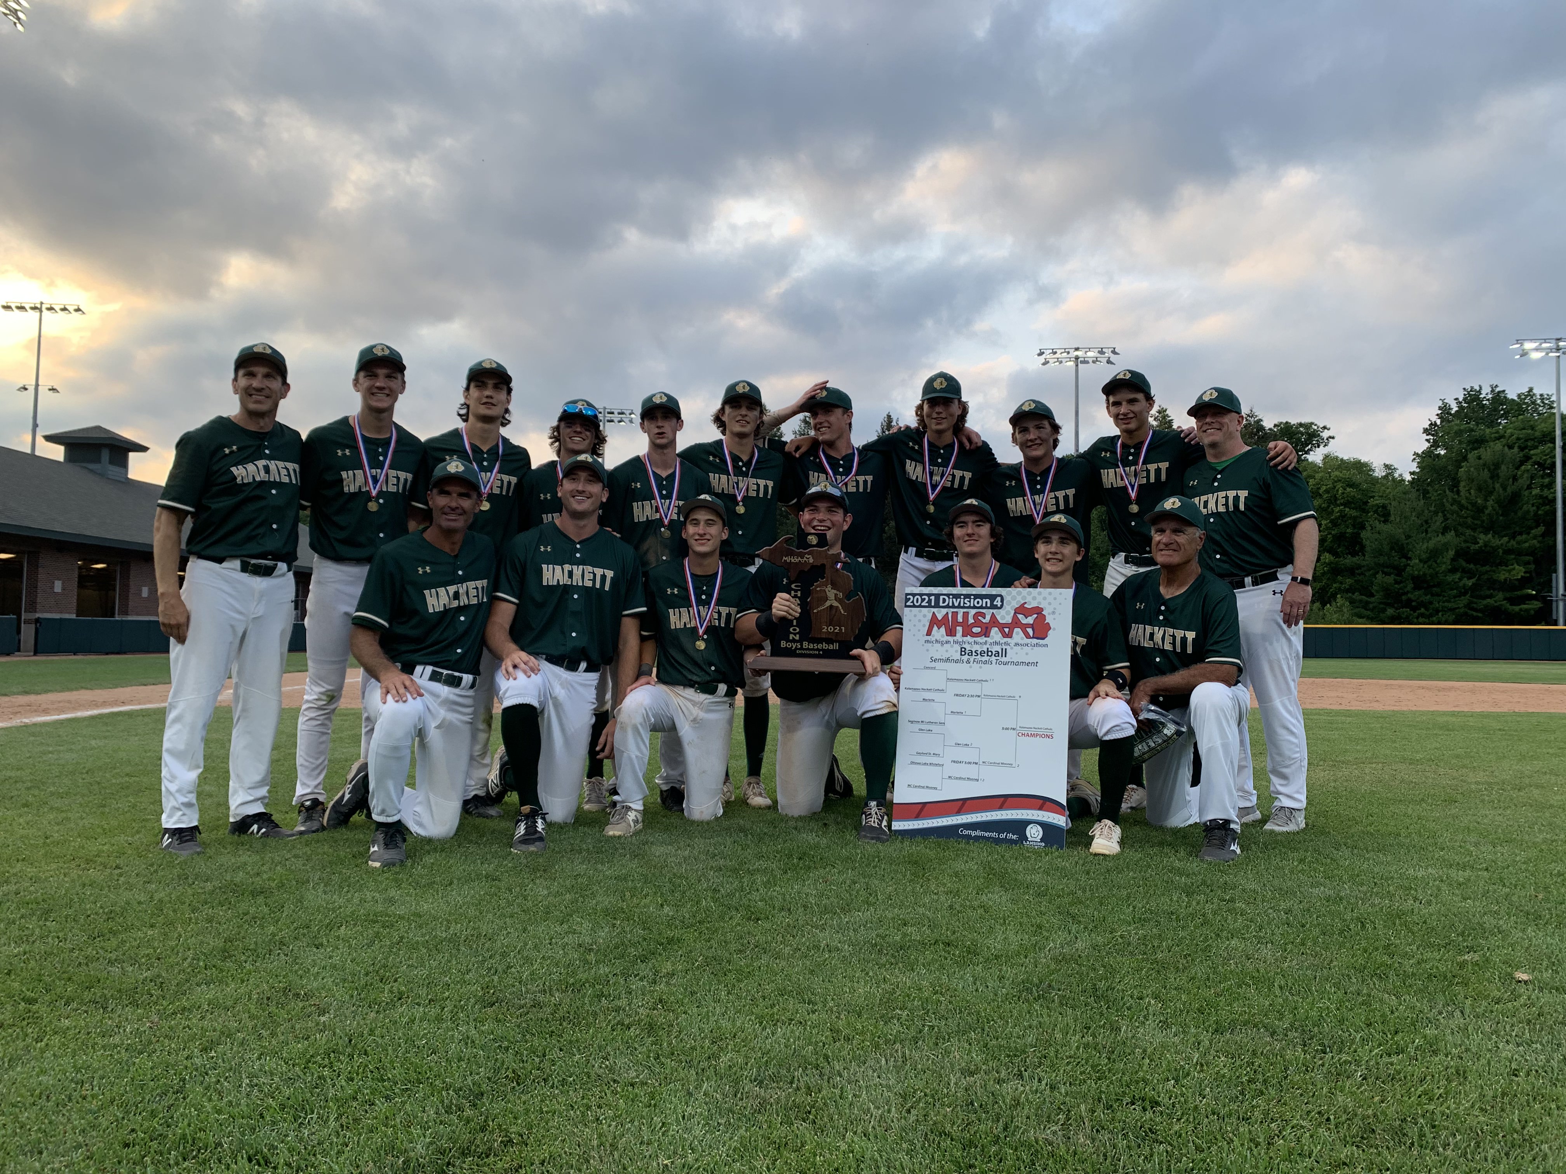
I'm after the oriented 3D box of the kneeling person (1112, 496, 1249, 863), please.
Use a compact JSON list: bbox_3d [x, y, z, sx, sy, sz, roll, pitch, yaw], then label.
[{"bbox_3d":[1.540,0.299,4.512,0.533,1.300,1.088,-1,-3,28],"label":"kneeling person"}]

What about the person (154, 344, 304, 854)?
[{"bbox_3d":[-1.965,0.006,4.200,0.520,1.780,0.400,3,-4,-38],"label":"person"}]

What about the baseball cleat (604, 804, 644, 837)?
[{"bbox_3d":[-0.590,0.858,4.400,0.105,0.120,0.290,0,-3,12],"label":"baseball cleat"}]

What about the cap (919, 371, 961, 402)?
[{"bbox_3d":[0.676,-0.854,5.020,0.180,0.135,0.265,1,0,11],"label":"cap"}]

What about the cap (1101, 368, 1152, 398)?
[{"bbox_3d":[1.423,-0.839,4.860,0.175,0.130,0.255,-1,-3,33],"label":"cap"}]

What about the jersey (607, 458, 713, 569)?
[{"bbox_3d":[-0.524,-0.313,5.060,0.500,0.540,0.280,1,-3,-6],"label":"jersey"}]

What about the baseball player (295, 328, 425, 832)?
[{"bbox_3d":[-1.620,-0.012,4.535,0.540,1.860,0.360,2,-3,-20],"label":"baseball player"}]

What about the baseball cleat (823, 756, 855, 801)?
[{"bbox_3d":[0.231,0.857,5.345,0.110,0.290,0.120,-22,8,43],"label":"baseball cleat"}]

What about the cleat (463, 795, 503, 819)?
[{"bbox_3d":[-1.225,0.874,4.820,0.290,0.120,0.105,-2,-4,45],"label":"cleat"}]

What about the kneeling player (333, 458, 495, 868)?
[{"bbox_3d":[-1.320,0.218,4.140,0.550,1.360,0.830,3,-4,-38],"label":"kneeling player"}]

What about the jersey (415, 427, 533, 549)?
[{"bbox_3d":[-1.255,-0.355,4.780,0.500,0.620,0.270,2,-3,-25],"label":"jersey"}]

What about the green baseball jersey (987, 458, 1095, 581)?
[{"bbox_3d":[1.106,-0.289,5.050,0.510,0.550,0.290,1,-3,12],"label":"green baseball jersey"}]

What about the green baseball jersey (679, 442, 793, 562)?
[{"bbox_3d":[-0.198,-0.383,5.080,0.540,0.540,0.290,1,-3,-2],"label":"green baseball jersey"}]

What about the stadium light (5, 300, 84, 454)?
[{"bbox_3d":[-50.380,-7.806,79.000,5.100,22.000,1.000,2,-3,-9],"label":"stadium light"}]

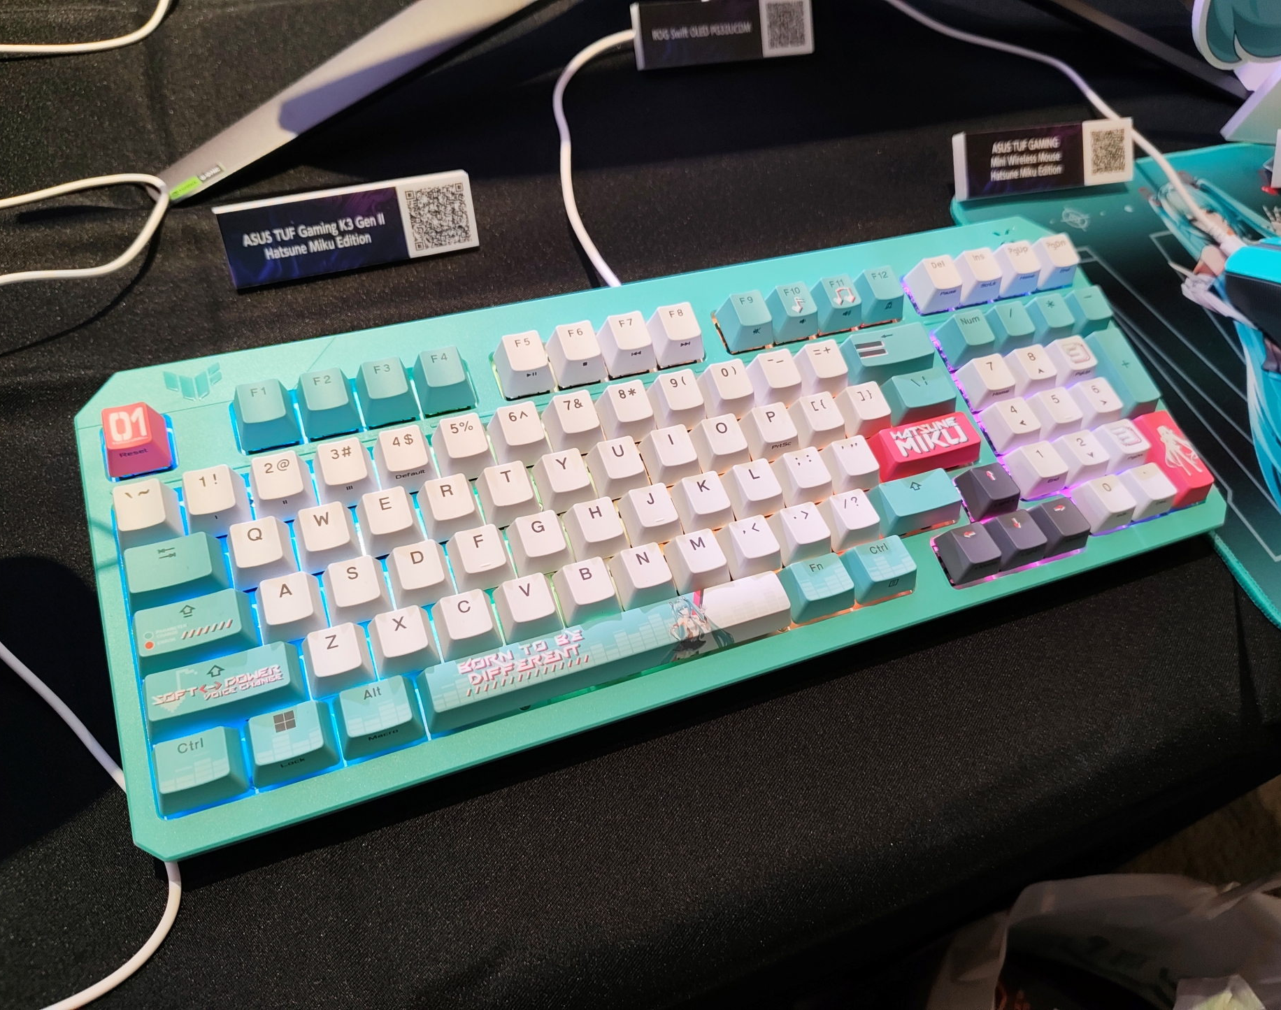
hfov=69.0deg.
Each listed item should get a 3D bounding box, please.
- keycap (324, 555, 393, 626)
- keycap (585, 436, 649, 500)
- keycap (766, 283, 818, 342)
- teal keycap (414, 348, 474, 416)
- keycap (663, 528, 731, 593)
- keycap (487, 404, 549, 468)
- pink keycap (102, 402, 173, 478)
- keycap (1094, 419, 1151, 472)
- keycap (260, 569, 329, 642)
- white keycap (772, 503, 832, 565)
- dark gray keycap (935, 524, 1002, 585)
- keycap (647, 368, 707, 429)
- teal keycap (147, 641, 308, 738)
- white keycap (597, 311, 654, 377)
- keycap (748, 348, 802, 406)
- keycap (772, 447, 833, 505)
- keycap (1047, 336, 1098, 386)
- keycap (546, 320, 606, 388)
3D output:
[{"bbox_3d":[-0.084,0.025,0.277,0.018,0.009,0.018,-14,67,-17],"label":"keycap"},{"bbox_3d":[-0.006,-0.012,0.310,0.018,0.009,0.018,-14,68,-17],"label":"keycap"},{"bbox_3d":[0.058,-0.073,0.349,0.018,0.012,0.018,-14,69,-17],"label":"keycap"},{"bbox_3d":[-0.066,-0.043,0.311,0.018,0.012,0.018,-14,68,-17],"label":"teal keycap"},{"bbox_3d":[0.019,0.018,0.300,0.018,0.010,0.018,-14,68,-17],"label":"keycap"},{"bbox_3d":[-0.039,-0.023,0.307,0.018,0.011,0.018,-14,68,-17],"label":"keycap"},{"bbox_3d":[-0.154,-0.020,0.283,0.018,0.012,0.018,-14,68,-17],"label":"pink keycap"},{"bbox_3d":[0.182,-0.022,0.352,0.018,0.010,0.018,-14,68,-17],"label":"keycap"},{"bbox_3d":[-0.102,0.029,0.271,0.018,0.008,0.018,-14,69,-17],"label":"keycap"},{"bbox_3d":[0.055,0.009,0.312,0.018,0.010,0.018,-14,68,-17],"label":"white keycap"},{"bbox_3d":[0.114,0.016,0.320,0.018,0.010,0.018,-14,68,-17],"label":"dark gray keycap"},{"bbox_3d":[0.014,-0.036,0.324,0.018,0.012,0.018,-14,68,-17],"label":"keycap"},{"bbox_3d":[-0.115,0.051,0.258,0.042,0.010,0.018,-14,68,-17],"label":"teal keycap"},{"bbox_3d":[-0.004,-0.058,0.331,0.018,0.013,0.018,-14,68,-17],"label":"white keycap"},{"bbox_3d":[0.049,-0.045,0.336,0.018,0.013,0.018,-14,67,-17],"label":"keycap"},{"bbox_3d":[0.057,-0.011,0.321,0.018,0.008,0.018,-14,69,-17],"label":"keycap"},{"bbox_3d":[0.169,-0.056,0.366,0.018,0.009,0.018,-14,68,-17],"label":"keycap"},{"bbox_3d":[-0.022,-0.053,0.325,0.018,0.012,0.018,-14,68,-17],"label":"keycap"}]

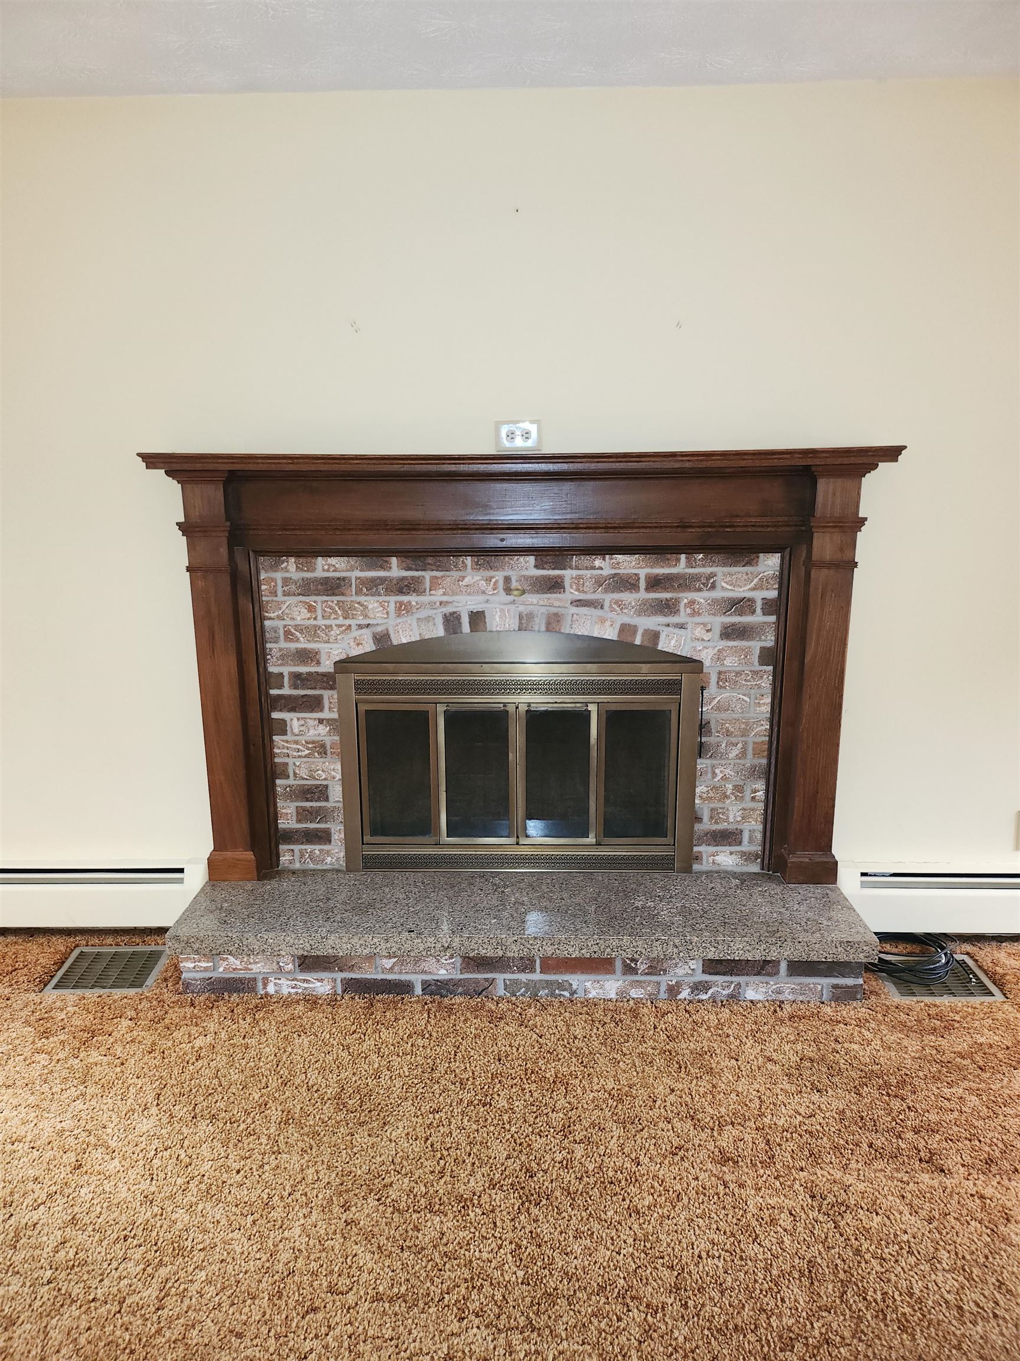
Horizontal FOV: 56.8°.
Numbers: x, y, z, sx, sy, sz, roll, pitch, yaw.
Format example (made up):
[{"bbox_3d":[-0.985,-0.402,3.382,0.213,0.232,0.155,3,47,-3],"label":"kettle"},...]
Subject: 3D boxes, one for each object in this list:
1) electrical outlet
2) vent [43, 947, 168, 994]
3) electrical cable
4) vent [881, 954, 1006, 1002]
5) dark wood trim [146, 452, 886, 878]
[{"bbox_3d":[0.023,-0.651,2.515,0.123,0.079,0.010,0,13,2],"label":"electrical outlet"},{"bbox_3d":[-1.100,0.794,2.602,0.273,0.015,0.238,0,13,2],"label":"vent"},{"bbox_3d":[1.076,0.746,2.590,0.300,0.070,0.220,0,13,2],"label":"electrical cable"},{"bbox_3d":[1.135,0.793,2.532,0.273,0.015,0.235,0,13,2],"label":"vent"},{"bbox_3d":[0.025,-0.012,2.577,1.914,1.196,0.185,0,13,2],"label":"dark wood trim"}]

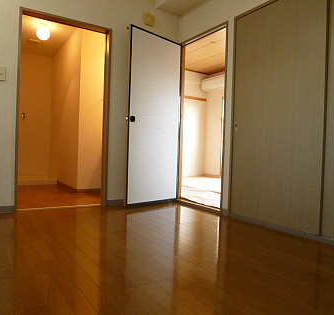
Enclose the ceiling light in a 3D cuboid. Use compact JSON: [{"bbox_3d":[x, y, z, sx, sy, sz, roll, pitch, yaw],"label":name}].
[{"bbox_3d":[-1.669,-1.686,3.929,0.175,0.200,0.175,1,1,-30],"label":"ceiling light"}]

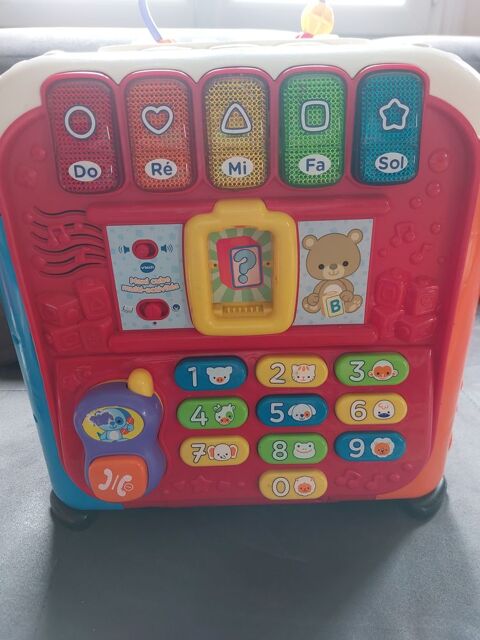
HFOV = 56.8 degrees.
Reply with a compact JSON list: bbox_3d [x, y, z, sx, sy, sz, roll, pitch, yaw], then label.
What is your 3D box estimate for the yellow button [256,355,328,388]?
[{"bbox_3d":[0.040,0.039,0.334,0.054,0.023,0.009,-2,16,0],"label":"yellow button"}]

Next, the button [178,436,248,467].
[{"bbox_3d":[-0.019,0.104,0.349,0.055,0.022,0.009,-2,16,0],"label":"button"}]

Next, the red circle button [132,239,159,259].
[{"bbox_3d":[-0.066,-0.049,0.309,0.018,0.014,0.010,-2,18,0],"label":"red circle button"}]

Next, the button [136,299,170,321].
[{"bbox_3d":[-0.063,-0.007,0.321,0.025,0.016,0.010,-2,18,0],"label":"button"}]

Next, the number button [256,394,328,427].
[{"bbox_3d":[0.040,0.070,0.341,0.055,0.023,0.009,-2,16,0],"label":"number button"}]

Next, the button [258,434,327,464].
[{"bbox_3d":[0.042,0.101,0.348,0.055,0.022,0.009,-2,16,0],"label":"button"}]

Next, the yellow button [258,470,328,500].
[{"bbox_3d":[0.043,0.132,0.356,0.054,0.022,0.009,-2,16,0],"label":"yellow button"}]

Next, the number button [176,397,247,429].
[{"bbox_3d":[-0.021,0.072,0.342,0.055,0.023,0.009,-2,16,0],"label":"number button"}]

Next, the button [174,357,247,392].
[{"bbox_3d":[-0.021,0.041,0.334,0.055,0.024,0.009,-2,16,0],"label":"button"}]

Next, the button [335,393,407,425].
[{"bbox_3d":[0.101,0.069,0.341,0.054,0.023,0.009,-2,16,0],"label":"button"}]

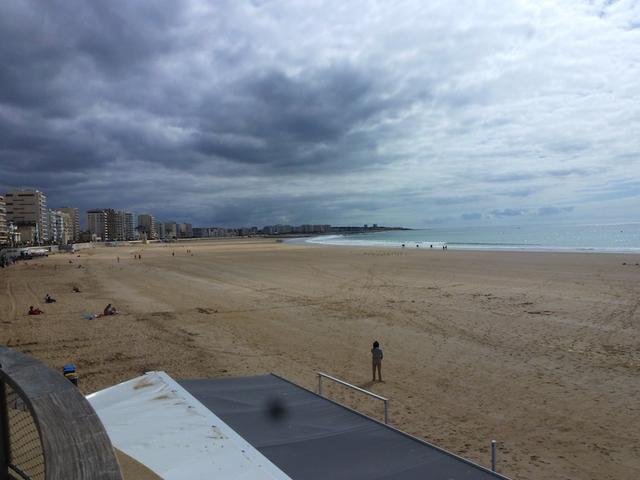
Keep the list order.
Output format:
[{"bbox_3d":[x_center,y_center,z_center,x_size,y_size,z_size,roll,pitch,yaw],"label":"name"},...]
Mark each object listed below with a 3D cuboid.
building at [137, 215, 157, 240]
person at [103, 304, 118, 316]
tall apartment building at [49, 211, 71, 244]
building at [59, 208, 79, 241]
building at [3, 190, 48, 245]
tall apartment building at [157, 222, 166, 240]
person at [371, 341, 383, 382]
[{"bbox_3d":[-245.500,-17.822,657.000,19.000,35.500,23.000,-2,1,-6],"label":"building"},{"bbox_3d":[-16.670,5.575,36.918,1.050,0.850,0.500,-2,1,-17],"label":"person"},{"bbox_3d":[-206.500,-9.804,364.000,15.000,26.500,29.000,-2,1,-12],"label":"tall apartment building"},{"bbox_3d":[-254.000,-14.922,468.000,17.000,36.500,23.000,-2,1,-17],"label":"building"},{"bbox_3d":[-204.500,-15.000,323.500,21.000,37.000,25.000,-2,1,-18],"label":"building"},{"bbox_3d":[-246.000,-14.534,718.000,14.000,27.000,18.000,-2,1,0],"label":"tall apartment building"},{"bbox_3d":[2.298,4.926,18.823,0.500,1.650,0.360,-2,1,7],"label":"person"}]

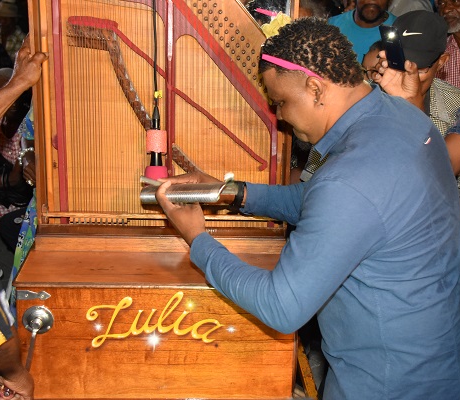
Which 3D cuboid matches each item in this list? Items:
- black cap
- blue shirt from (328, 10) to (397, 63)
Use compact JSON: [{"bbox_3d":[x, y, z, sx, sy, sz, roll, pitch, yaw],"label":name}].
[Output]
[{"bbox_3d":[0.569,-0.479,2.600,0.175,0.130,0.250,9,41,18],"label":"black cap"},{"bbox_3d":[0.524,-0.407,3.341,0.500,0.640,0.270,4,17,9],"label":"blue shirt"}]

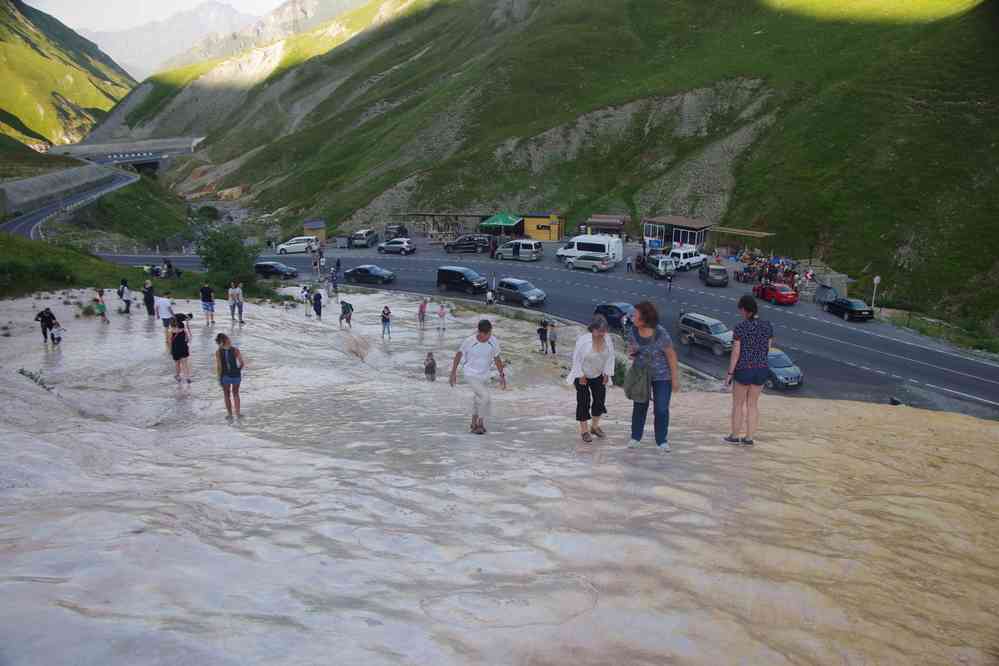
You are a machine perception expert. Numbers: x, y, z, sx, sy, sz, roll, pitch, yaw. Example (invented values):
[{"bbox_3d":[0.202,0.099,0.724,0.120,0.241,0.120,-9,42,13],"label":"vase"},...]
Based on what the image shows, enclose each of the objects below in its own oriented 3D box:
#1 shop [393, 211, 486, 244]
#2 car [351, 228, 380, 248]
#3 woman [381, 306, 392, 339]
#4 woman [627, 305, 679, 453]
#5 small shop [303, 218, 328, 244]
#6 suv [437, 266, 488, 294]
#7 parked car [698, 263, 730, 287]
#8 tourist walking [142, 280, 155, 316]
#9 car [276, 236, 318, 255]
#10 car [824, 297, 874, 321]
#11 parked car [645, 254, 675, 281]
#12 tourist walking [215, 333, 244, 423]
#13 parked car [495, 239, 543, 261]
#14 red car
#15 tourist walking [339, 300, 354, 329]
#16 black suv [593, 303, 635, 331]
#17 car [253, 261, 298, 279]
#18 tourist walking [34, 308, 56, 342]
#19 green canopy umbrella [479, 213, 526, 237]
[{"bbox_3d":[-7.648,-13.729,95.500,11.300,3.300,3.300,3,16,8],"label":"shop"},{"bbox_3d":[-15.647,-10.977,87.241,1.830,1.700,4.500,2,15,8],"label":"car"},{"bbox_3d":[-5.461,-0.515,36.106,0.520,1.630,0.360,1,14,0],"label":"woman"},{"bbox_3d":[1.571,0.458,7.607,0.580,1.630,0.420,7,20,21],"label":"woman"},{"bbox_3d":[-21.577,-11.863,88.000,2.400,3.100,2.000,5,20,16],"label":"small shop"},{"bbox_3d":[-3.104,-4.570,64.087,1.910,1.850,4.820,-12,19,-43],"label":"suv"},{"bbox_3d":[19.550,-5.260,67.314,1.840,1.680,4.400,3,15,11],"label":"parked car"},{"bbox_3d":[-15.757,-1.540,33.592,0.380,1.680,0.450,-4,19,-9],"label":"tourist walking"},{"bbox_3d":[-22.113,-9.623,82.129,4.650,1.700,1.760,5,16,15],"label":"car"},{"bbox_3d":[26.503,-1.936,56.904,1.800,1.400,4.700,1,14,-2],"label":"car"},{"bbox_3d":[15.405,-6.186,70.999,1.730,1.830,4.100,-1,16,-6],"label":"parked car"},{"bbox_3d":[-4.958,0.809,13.704,0.480,1.640,0.400,2,14,6],"label":"tourist walking"},{"bbox_3d":[2.206,-8.826,79.499,4.800,1.920,1.920,5,16,14],"label":"parked car"},{"bbox_3d":[23.912,-3.563,64.910,1.780,1.450,4.500,-6,20,-15],"label":"red car"},{"bbox_3d":[-8.439,-0.990,41.324,0.620,1.520,0.500,-3,13,-15],"label":"tourist walking"},{"bbox_3d":[9.722,-1.330,58.882,1.780,1.460,4.500,-16,24,-37],"label":"black suv"},{"bbox_3d":[-20.765,-5.686,67.924,4.500,1.500,1.800,3,14,10],"label":"car"},{"bbox_3d":[-16.672,-0.275,27.500,0.660,1.360,0.450,-7,17,-25],"label":"tourist walking"},{"bbox_3d":[0.382,-13.666,95.500,5.000,3.300,4.200,4,16,11],"label":"green canopy umbrella"}]

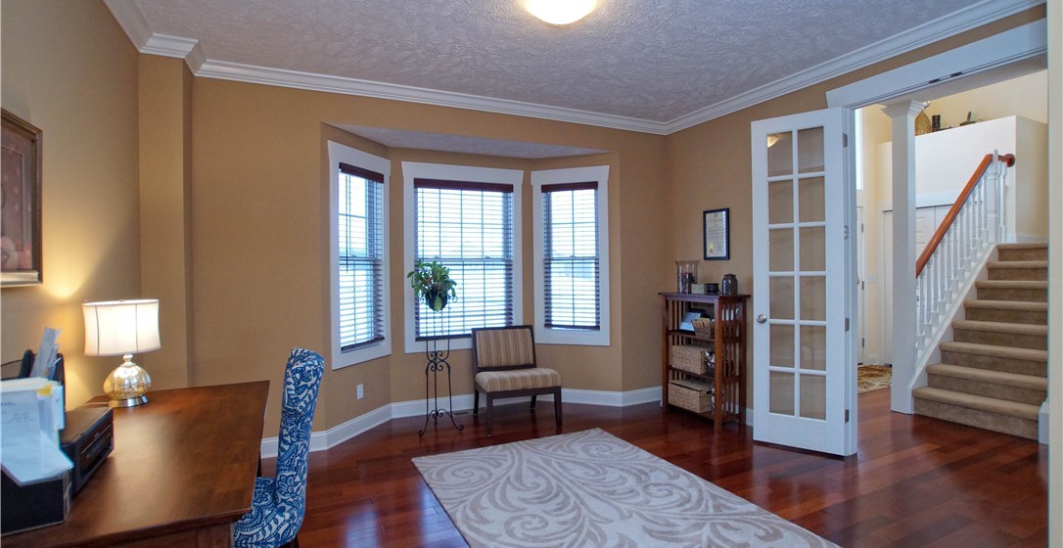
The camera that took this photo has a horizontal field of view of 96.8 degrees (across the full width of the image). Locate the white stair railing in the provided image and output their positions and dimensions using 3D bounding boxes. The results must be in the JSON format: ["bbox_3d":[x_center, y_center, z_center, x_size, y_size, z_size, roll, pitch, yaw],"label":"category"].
[{"bbox_3d":[4.356,-0.249,4.697,1.907,2.040,0.092,-1,1,-25],"label":"white stair railing"}]

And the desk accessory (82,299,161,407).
[{"bbox_3d":[-1.954,0.374,2.283,0.290,0.495,0.290,-1,1,-26],"label":"desk accessory"}]

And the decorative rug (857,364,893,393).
[{"bbox_3d":[3.987,1.246,5.693,1.785,0.012,0.816,-1,1,-25],"label":"decorative rug"}]

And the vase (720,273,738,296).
[{"bbox_3d":[1.724,0.089,4.100,0.131,0.182,0.131,-1,1,0],"label":"vase"}]

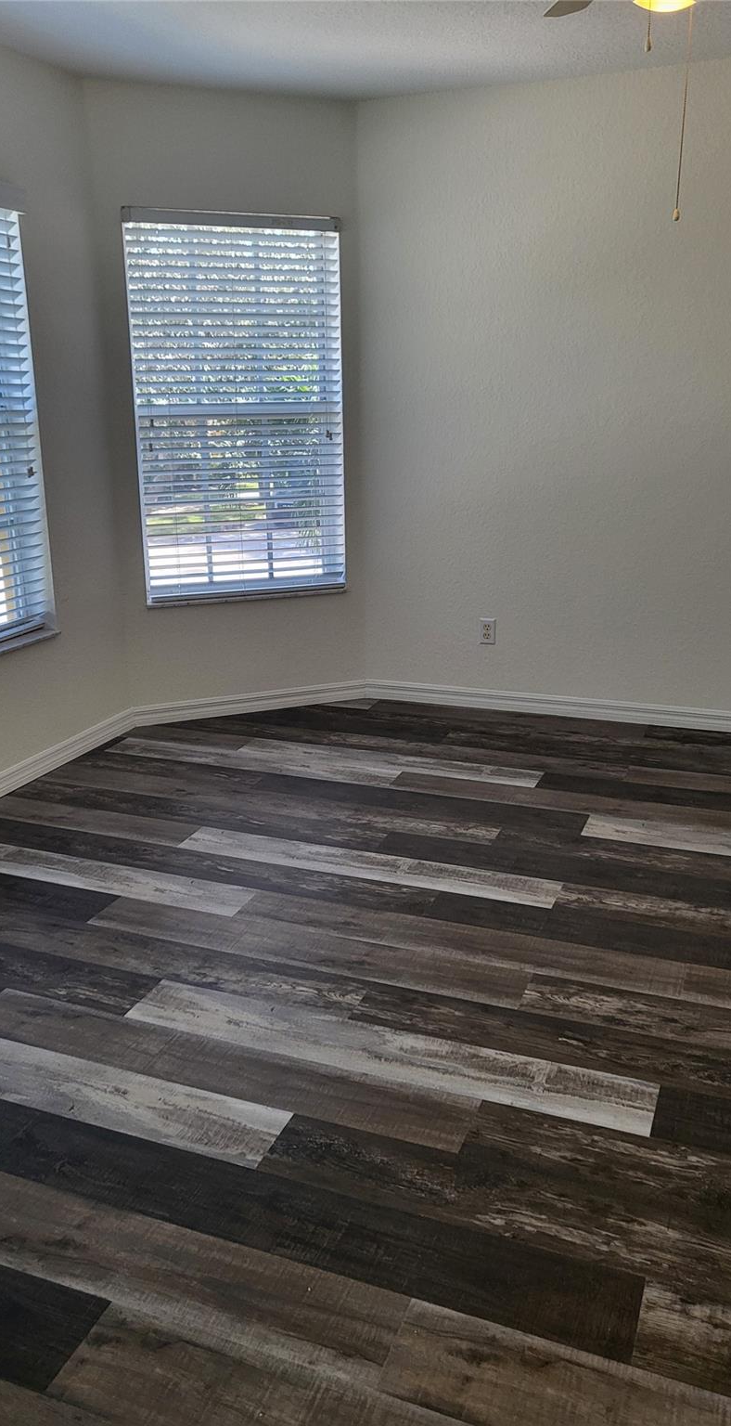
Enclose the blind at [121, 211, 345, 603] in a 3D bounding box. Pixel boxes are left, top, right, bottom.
[{"bbox_3d":[-0.525,-1.283,4.560,0.905,1.550,0.075,-7,18,-20],"label":"blind"}]

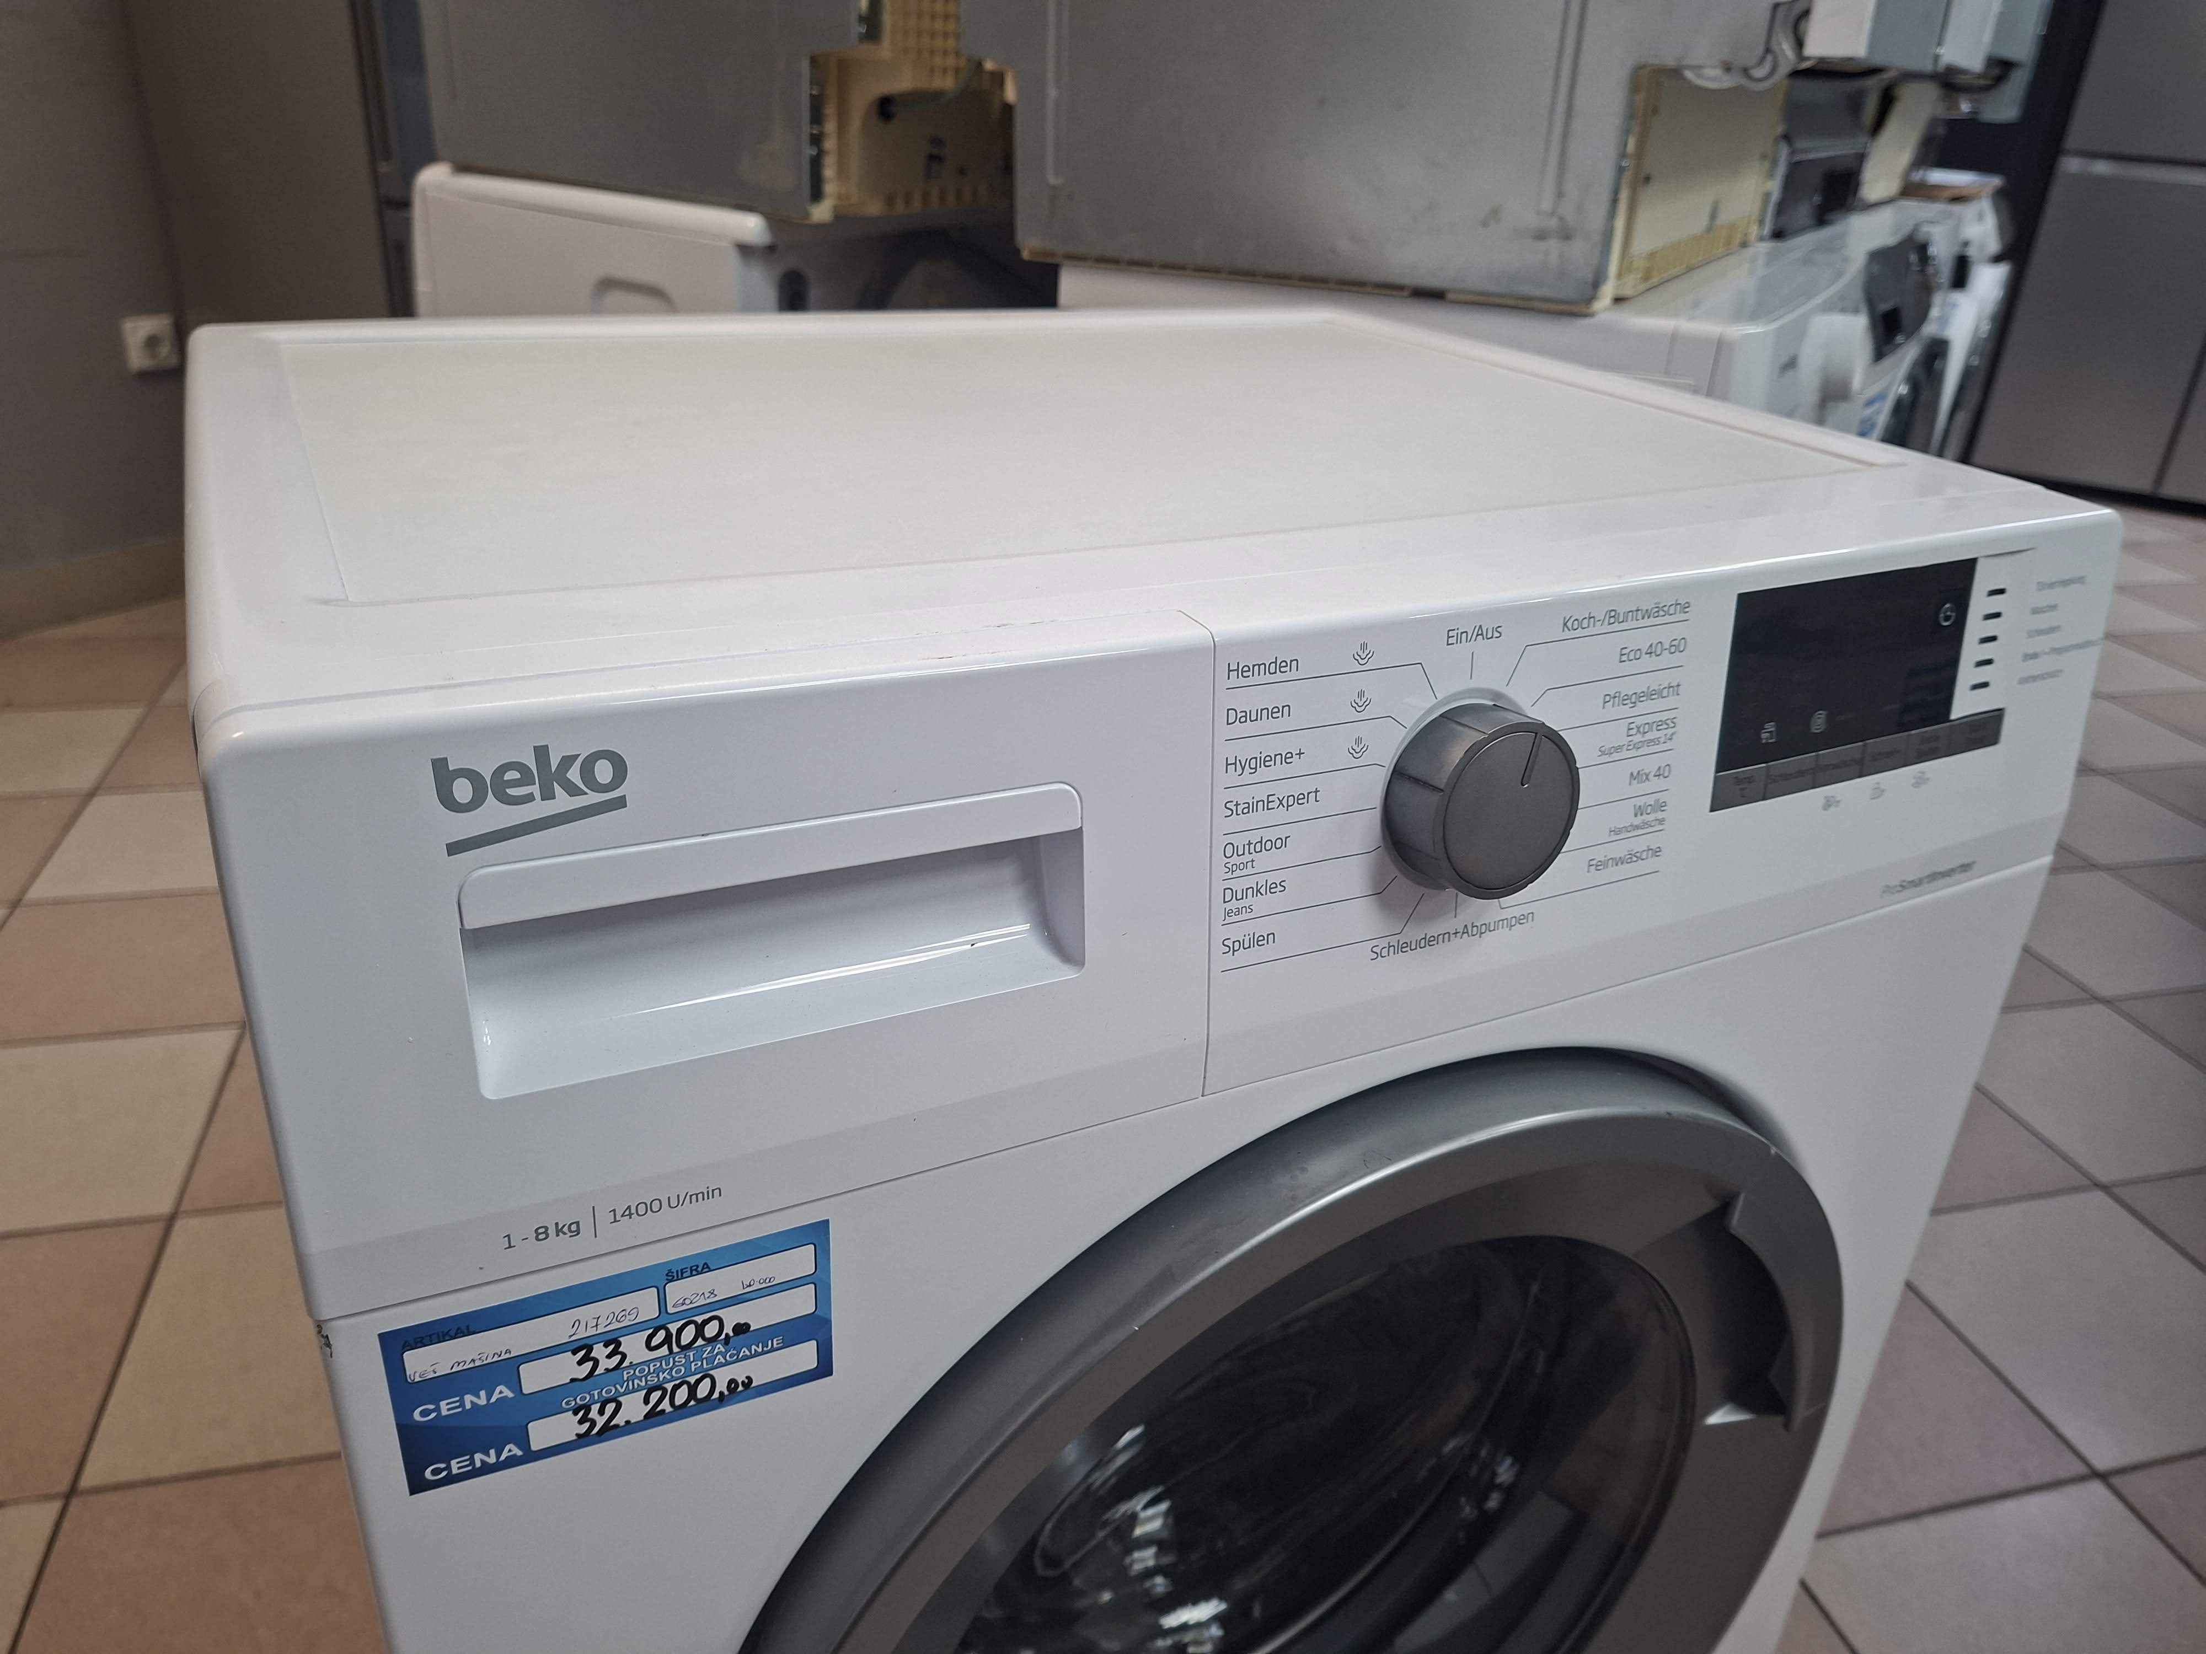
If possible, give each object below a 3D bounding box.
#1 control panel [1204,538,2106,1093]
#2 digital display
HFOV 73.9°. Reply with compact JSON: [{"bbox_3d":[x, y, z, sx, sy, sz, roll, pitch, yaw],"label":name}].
[{"bbox_3d":[0.199,-0.016,0.458,0.376,0.129,0.029,-10,21,-24],"label":"control panel"},{"bbox_3d":[0.242,-0.054,0.477,0.111,0.056,0.010,-10,21,-24],"label":"digital display"}]

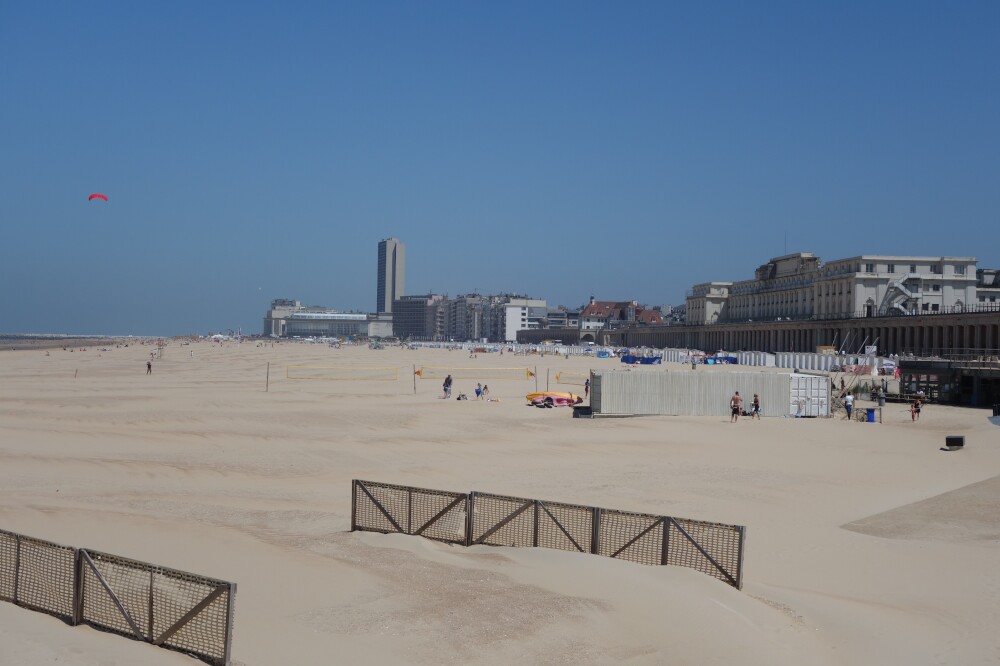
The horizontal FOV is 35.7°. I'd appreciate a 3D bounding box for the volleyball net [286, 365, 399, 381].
[{"bbox_3d":[-12.965,3.301,128.000,9.100,1.050,0.080,1,0,0],"label":"volleyball net"}]

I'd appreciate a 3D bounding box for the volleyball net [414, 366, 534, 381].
[{"bbox_3d":[-2.091,3.368,129.000,9.700,1.050,0.080,1,0,0],"label":"volleyball net"}]

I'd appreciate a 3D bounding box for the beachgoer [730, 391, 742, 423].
[{"bbox_3d":[13.682,4.289,90.000,0.650,1.820,0.420,1,0,13],"label":"beachgoer"}]

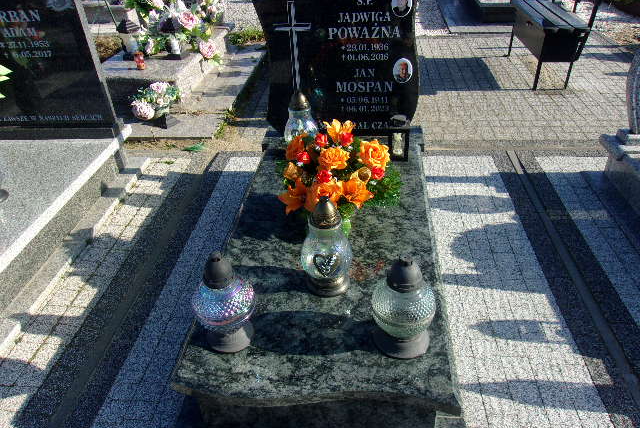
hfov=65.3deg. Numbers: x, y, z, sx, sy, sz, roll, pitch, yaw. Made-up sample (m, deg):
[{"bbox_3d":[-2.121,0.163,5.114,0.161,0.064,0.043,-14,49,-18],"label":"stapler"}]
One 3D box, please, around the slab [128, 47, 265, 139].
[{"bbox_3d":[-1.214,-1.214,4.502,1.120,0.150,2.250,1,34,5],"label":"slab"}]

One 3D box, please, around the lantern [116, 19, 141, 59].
[{"bbox_3d":[-1.645,-1.484,4.240,0.168,0.315,0.168,1,34,5],"label":"lantern"}]

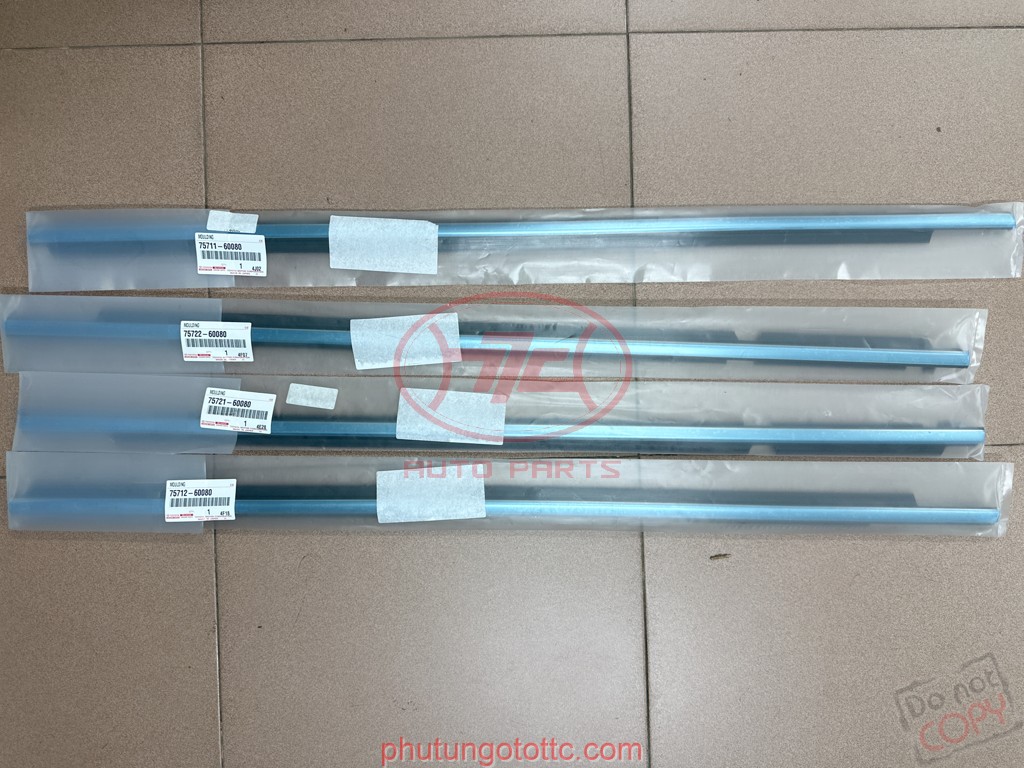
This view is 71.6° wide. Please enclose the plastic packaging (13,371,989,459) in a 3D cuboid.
[{"bbox_3d":[-0.004,0.031,0.662,0.915,0.020,0.073,1,90,-1],"label":"plastic packaging"}]

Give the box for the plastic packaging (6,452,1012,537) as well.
[{"bbox_3d":[0.003,0.105,0.661,0.943,0.020,0.071,1,90,-1],"label":"plastic packaging"}]

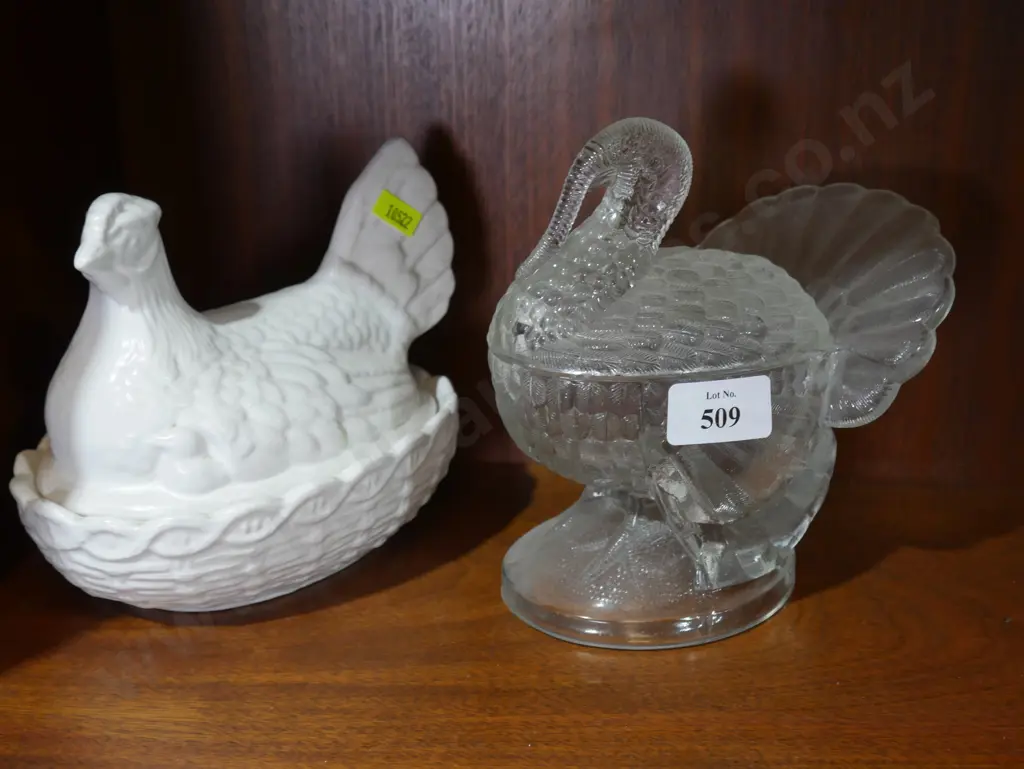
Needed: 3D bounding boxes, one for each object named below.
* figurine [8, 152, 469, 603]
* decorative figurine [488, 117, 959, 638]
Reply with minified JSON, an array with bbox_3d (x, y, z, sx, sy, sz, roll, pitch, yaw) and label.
[{"bbox_3d":[-0.107,-0.008,0.544,0.146,0.165,0.205,13,22,38],"label":"figurine"},{"bbox_3d":[0.066,-0.011,0.518,0.170,0.184,0.132,-13,21,-35],"label":"decorative figurine"}]

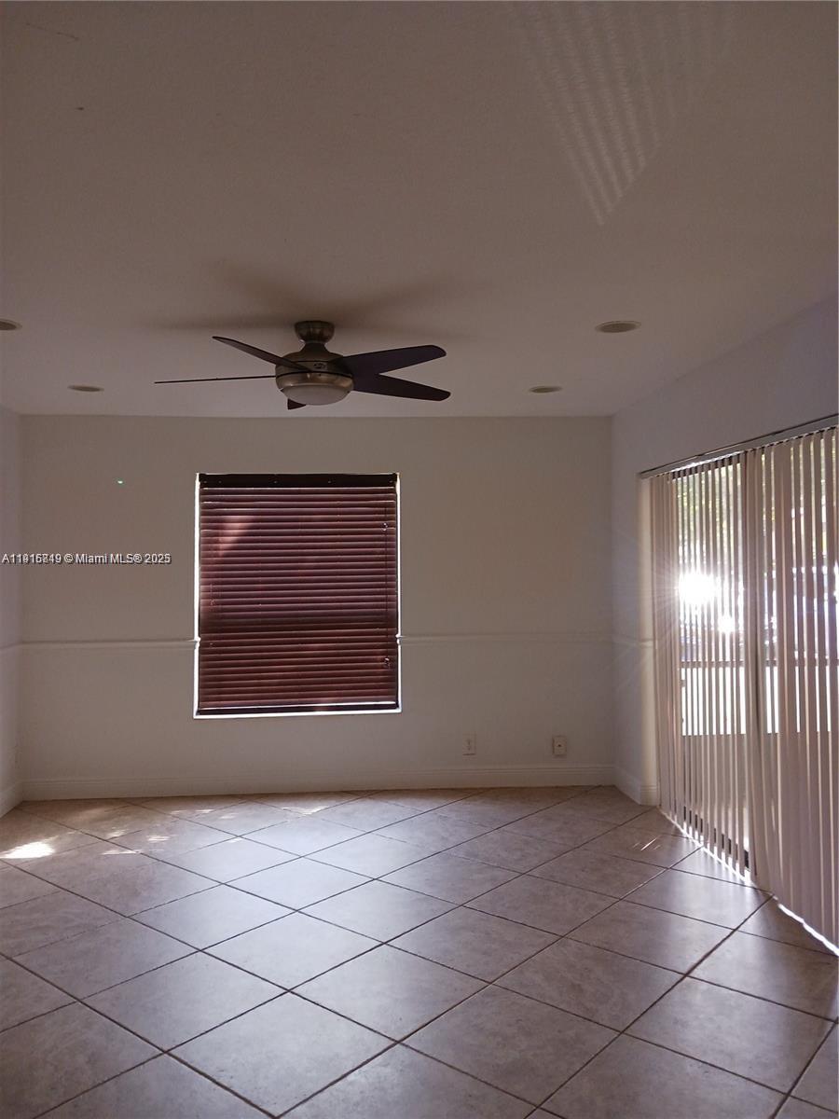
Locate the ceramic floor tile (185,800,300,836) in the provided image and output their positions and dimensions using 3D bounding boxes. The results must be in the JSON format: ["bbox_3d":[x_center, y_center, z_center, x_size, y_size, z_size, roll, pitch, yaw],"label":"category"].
[{"bbox_3d":[-1.011,1.522,5.136,0.498,0.010,0.498,0,0,39],"label":"ceramic floor tile"}]

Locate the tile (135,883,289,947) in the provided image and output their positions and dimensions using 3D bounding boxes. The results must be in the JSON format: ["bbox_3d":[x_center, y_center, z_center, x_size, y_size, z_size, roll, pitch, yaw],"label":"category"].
[{"bbox_3d":[-0.875,1.513,3.707,0.500,0.010,0.500,-1,-1,40],"label":"tile"}]

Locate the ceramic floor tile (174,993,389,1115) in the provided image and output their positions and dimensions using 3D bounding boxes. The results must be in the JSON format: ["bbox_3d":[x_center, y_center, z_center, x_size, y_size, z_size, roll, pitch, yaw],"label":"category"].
[{"bbox_3d":[-0.419,1.502,2.679,0.500,0.010,0.500,-1,-1,40],"label":"ceramic floor tile"}]

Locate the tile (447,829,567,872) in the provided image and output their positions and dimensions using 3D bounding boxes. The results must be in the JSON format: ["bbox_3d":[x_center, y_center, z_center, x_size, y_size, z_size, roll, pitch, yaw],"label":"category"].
[{"bbox_3d":[0.474,1.518,4.565,0.498,0.010,0.498,0,0,39],"label":"tile"}]

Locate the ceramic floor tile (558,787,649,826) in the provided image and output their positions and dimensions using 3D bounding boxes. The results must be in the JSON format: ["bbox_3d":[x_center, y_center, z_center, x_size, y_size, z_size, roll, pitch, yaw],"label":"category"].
[{"bbox_3d":[1.114,1.527,5.327,0.500,0.010,0.500,-1,-1,40],"label":"ceramic floor tile"}]

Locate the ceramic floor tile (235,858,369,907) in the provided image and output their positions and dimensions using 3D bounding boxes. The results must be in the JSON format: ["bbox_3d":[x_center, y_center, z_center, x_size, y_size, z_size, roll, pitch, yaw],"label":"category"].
[{"bbox_3d":[-0.554,1.517,4.095,0.500,0.010,0.500,-1,-1,40],"label":"ceramic floor tile"}]

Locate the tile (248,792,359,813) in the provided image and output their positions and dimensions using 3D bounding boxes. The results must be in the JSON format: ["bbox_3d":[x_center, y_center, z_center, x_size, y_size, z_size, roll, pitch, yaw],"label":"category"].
[{"bbox_3d":[-0.708,1.536,5.555,0.500,0.010,0.500,0,-1,39],"label":"tile"}]

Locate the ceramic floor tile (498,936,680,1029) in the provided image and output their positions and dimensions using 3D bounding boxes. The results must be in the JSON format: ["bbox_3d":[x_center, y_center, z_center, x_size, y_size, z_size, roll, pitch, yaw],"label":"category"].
[{"bbox_3d":[0.616,1.525,3.161,0.500,0.010,0.500,0,-1,39],"label":"ceramic floor tile"}]

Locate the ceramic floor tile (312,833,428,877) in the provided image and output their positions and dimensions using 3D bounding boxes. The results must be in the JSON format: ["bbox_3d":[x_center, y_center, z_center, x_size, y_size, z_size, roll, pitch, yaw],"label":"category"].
[{"bbox_3d":[-0.242,1.530,4.519,0.500,0.010,0.500,0,-1,39],"label":"ceramic floor tile"}]

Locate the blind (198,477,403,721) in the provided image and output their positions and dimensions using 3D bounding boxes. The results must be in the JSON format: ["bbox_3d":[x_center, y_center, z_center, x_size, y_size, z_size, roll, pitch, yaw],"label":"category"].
[{"bbox_3d":[-0.782,0.219,5.711,1.282,1.544,0.060,0,0,-5],"label":"blind"}]

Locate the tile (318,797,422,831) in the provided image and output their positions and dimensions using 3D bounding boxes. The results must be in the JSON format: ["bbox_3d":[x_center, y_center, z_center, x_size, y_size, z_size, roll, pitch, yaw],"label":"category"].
[{"bbox_3d":[-0.303,1.522,5.204,0.498,0.010,0.498,0,0,39],"label":"tile"}]

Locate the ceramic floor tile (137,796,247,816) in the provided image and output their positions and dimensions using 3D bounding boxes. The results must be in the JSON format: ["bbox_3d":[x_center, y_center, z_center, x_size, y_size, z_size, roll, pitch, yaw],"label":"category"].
[{"bbox_3d":[-1.399,1.524,5.455,0.498,0.010,0.498,0,0,39],"label":"ceramic floor tile"}]

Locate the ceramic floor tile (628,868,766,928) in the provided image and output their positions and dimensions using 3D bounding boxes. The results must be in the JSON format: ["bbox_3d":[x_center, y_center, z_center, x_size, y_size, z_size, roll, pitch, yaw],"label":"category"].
[{"bbox_3d":[1.250,1.513,3.911,0.500,0.010,0.500,-1,-1,40],"label":"ceramic floor tile"}]

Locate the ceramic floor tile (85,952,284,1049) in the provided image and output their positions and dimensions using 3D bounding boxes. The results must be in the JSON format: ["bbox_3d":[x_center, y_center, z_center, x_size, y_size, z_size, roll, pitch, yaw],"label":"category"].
[{"bbox_3d":[-0.807,1.506,2.999,0.500,0.010,0.500,-1,-1,40],"label":"ceramic floor tile"}]

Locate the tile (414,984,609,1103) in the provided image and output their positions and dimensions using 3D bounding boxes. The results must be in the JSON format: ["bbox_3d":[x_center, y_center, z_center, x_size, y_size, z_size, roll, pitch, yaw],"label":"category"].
[{"bbox_3d":[0.291,1.509,2.760,0.498,0.010,0.498,0,0,39],"label":"tile"}]

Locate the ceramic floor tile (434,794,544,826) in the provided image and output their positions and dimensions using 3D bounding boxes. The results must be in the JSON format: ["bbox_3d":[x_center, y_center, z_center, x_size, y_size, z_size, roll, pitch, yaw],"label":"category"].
[{"bbox_3d":[0.400,1.541,5.306,0.500,0.010,0.500,0,-1,39],"label":"ceramic floor tile"}]

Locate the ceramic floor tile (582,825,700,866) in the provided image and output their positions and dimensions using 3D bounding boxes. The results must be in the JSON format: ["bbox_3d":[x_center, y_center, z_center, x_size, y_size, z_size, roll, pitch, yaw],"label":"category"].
[{"bbox_3d":[1.187,1.541,4.663,0.500,0.010,0.500,0,-1,39],"label":"ceramic floor tile"}]

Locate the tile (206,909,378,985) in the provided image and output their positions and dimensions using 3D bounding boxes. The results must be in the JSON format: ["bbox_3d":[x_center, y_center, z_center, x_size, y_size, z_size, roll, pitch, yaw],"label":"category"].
[{"bbox_3d":[-0.487,1.509,3.387,0.500,0.010,0.500,-1,-1,40],"label":"tile"}]

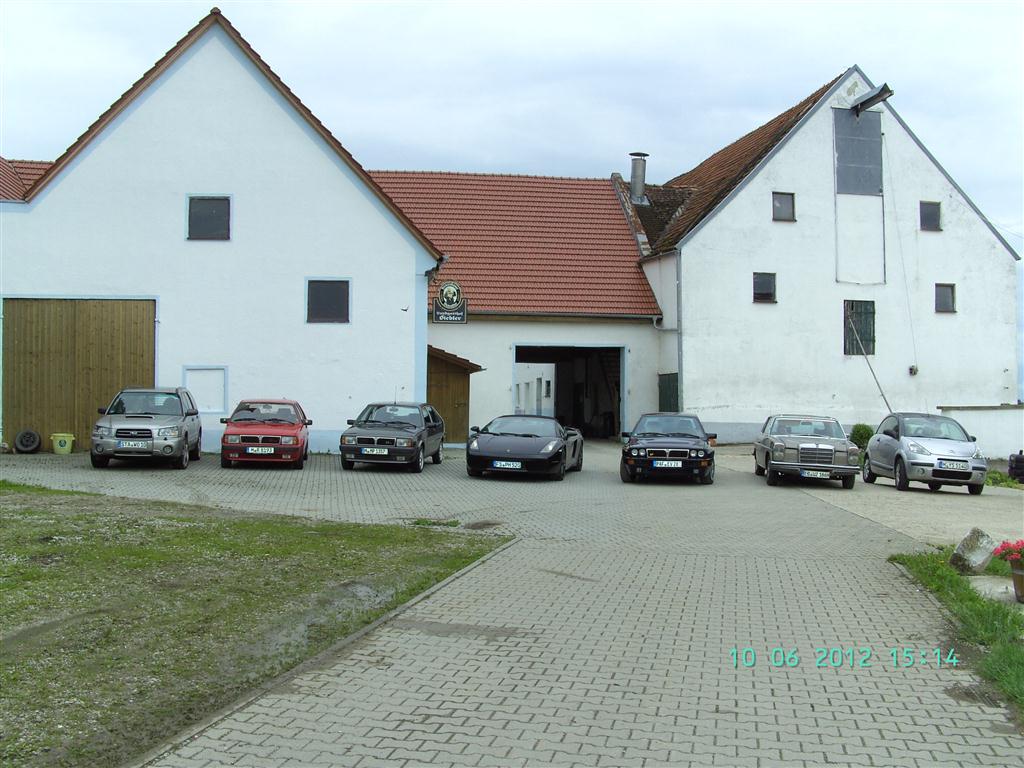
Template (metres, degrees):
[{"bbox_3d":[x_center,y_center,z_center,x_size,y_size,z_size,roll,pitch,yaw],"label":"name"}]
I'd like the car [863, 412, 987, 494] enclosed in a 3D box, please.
[{"bbox_3d":[8.363,1.343,22.215,1.700,1.560,3.930,2,-1,4],"label":"car"}]

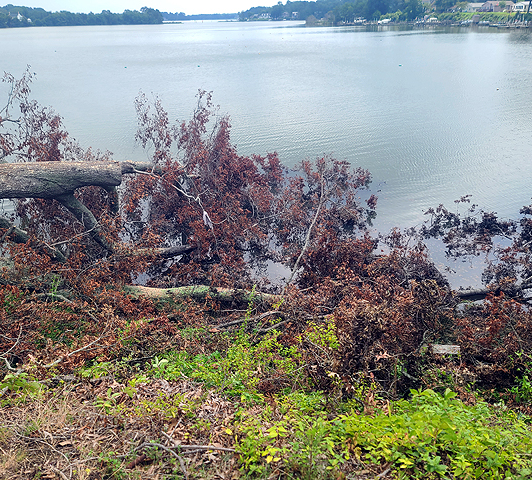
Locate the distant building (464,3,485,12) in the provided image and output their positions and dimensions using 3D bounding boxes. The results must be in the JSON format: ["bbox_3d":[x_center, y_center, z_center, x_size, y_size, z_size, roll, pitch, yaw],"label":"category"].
[{"bbox_3d":[93.585,-102.944,205.000,8.000,4.000,7.000,0,26,0],"label":"distant building"}]

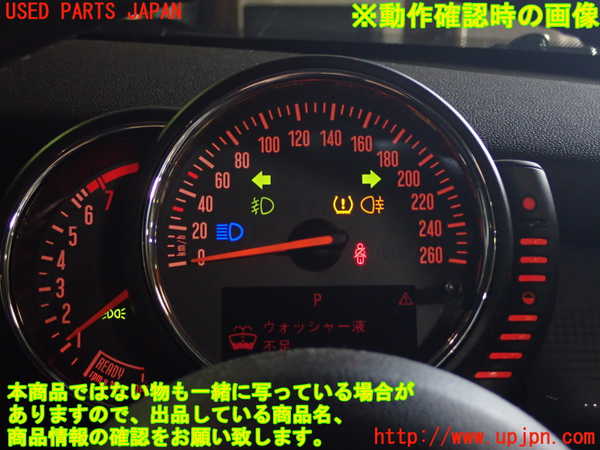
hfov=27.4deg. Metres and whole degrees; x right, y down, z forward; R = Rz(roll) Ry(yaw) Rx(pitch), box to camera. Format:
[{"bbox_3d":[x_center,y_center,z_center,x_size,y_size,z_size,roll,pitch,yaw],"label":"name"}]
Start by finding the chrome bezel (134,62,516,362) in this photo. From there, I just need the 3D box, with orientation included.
[{"bbox_3d":[0.008,0.003,0.453,0.133,0.133,0.030,0,-17,-1],"label":"chrome bezel"}]

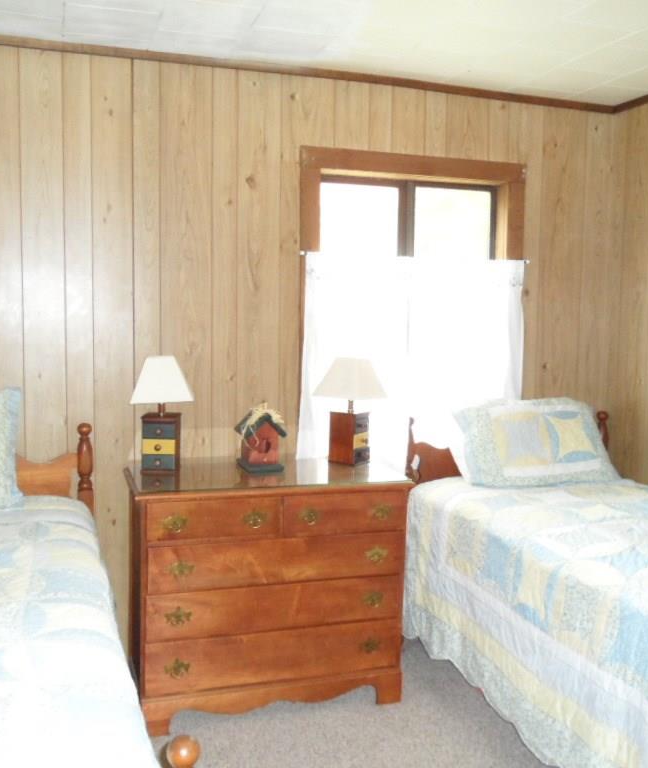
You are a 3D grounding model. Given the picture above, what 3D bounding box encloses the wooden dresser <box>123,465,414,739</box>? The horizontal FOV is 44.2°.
[{"bbox_3d":[-0.224,0.775,3.108,1.010,0.855,0.505,-1,6,-16],"label":"wooden dresser"}]

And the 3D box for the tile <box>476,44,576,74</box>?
[{"bbox_3d":[0.767,-1.240,3.048,0.300,0.020,0.300,-1,7,-18],"label":"tile"}]

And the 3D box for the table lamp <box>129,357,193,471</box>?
[{"bbox_3d":[-0.610,0.118,3.010,0.210,0.433,0.210,1,7,-1],"label":"table lamp"}]

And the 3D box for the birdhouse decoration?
[{"bbox_3d":[-0.248,0.203,3.175,0.165,0.268,0.185,-1,6,-17],"label":"birdhouse decoration"}]

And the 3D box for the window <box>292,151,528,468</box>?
[{"bbox_3d":[0.392,-0.321,3.561,1.090,1.370,0.110,-1,6,-19],"label":"window"}]

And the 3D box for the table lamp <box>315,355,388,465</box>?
[{"bbox_3d":[0.110,0.108,3.252,0.210,0.433,0.210,6,8,35],"label":"table lamp"}]

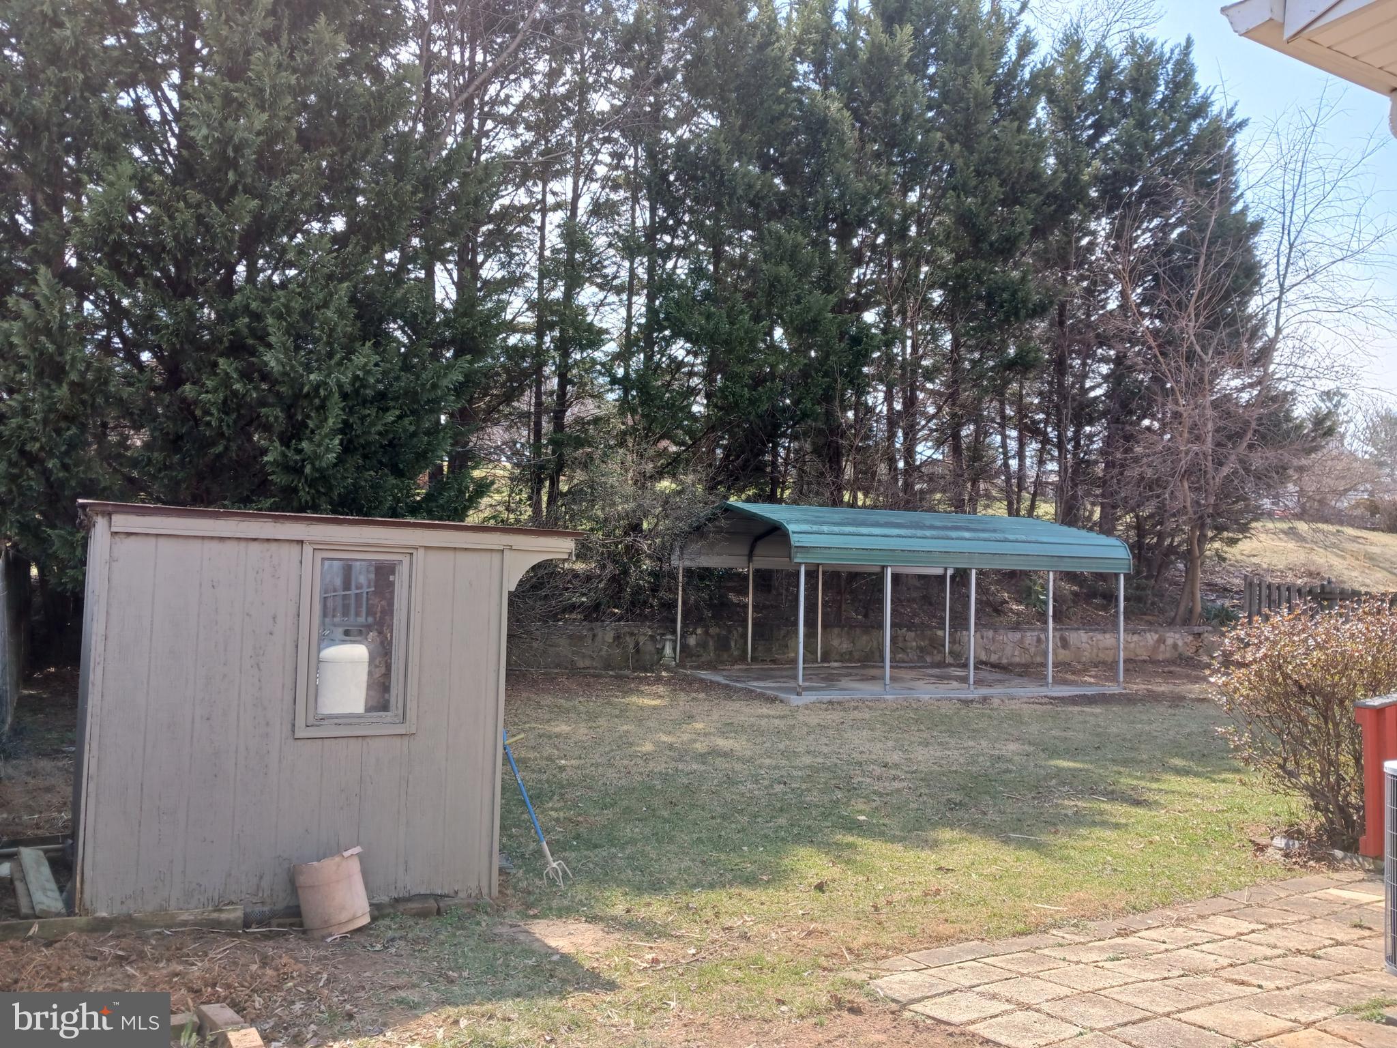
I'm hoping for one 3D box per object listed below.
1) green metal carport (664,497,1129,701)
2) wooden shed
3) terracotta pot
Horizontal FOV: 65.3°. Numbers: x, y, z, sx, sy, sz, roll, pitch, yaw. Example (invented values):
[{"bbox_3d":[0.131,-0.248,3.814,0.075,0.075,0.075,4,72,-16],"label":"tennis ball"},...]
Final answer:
[{"bbox_3d":[3.460,1.272,20.002,6.430,3.042,5.397,3,-3,-21],"label":"green metal carport"},{"bbox_3d":[-2.387,1.006,6.688,2.584,2.022,2.450,3,-4,-30],"label":"wooden shed"},{"bbox_3d":[-1.804,1.826,5.370,0.335,0.360,0.335,-10,-10,-2],"label":"terracotta pot"}]

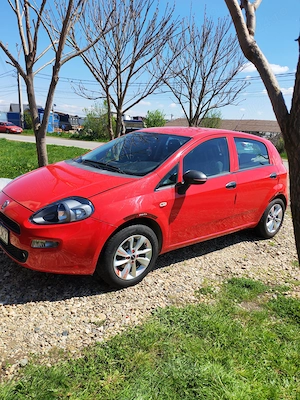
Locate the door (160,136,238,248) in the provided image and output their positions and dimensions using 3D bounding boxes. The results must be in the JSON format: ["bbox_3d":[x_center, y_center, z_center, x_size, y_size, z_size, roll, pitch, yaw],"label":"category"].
[{"bbox_3d":[0.558,-0.113,3.319,1.120,1.170,0.230,-7,18,-40],"label":"door"}]

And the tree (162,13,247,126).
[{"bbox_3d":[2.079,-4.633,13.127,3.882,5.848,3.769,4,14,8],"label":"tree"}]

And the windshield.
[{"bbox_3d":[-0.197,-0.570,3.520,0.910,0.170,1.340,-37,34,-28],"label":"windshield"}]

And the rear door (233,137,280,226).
[{"bbox_3d":[1.316,-0.226,3.953,1.000,1.130,0.230,-7,18,-40],"label":"rear door"}]

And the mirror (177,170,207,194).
[{"bbox_3d":[0.396,-0.159,2.950,0.210,0.235,0.210,-7,18,-40],"label":"mirror"}]

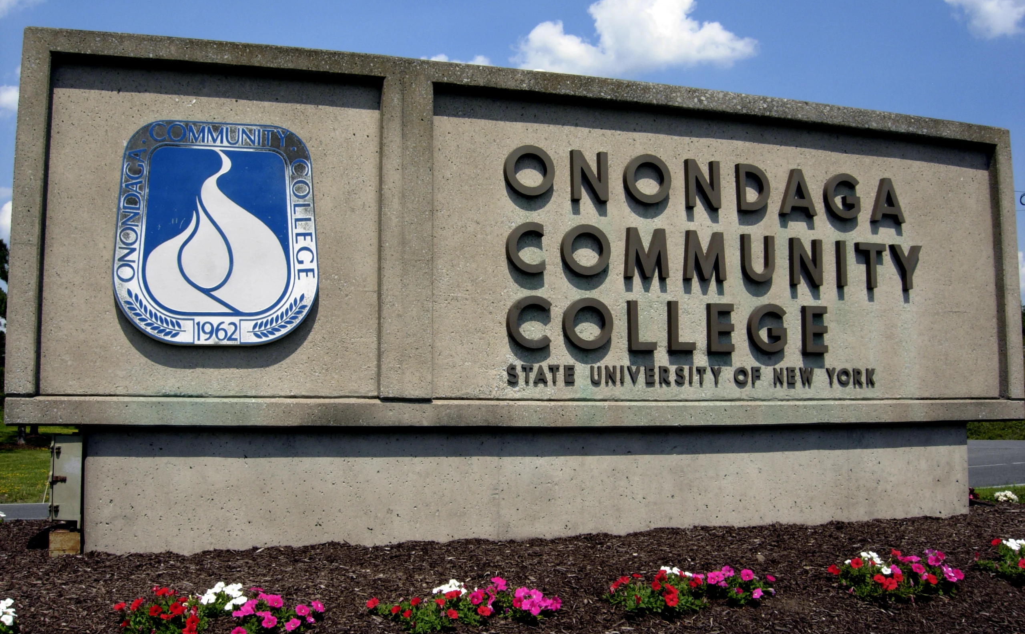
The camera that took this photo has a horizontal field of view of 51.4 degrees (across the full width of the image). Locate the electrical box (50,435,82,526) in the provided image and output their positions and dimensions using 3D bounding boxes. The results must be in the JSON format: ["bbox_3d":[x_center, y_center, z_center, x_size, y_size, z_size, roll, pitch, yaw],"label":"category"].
[{"bbox_3d":[-2.375,0.867,5.700,0.160,0.480,0.360,2,-7,-18],"label":"electrical box"}]

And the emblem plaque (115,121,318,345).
[{"bbox_3d":[-1.634,-0.473,5.935,1.090,1.250,0.050,2,-7,-18],"label":"emblem plaque"}]

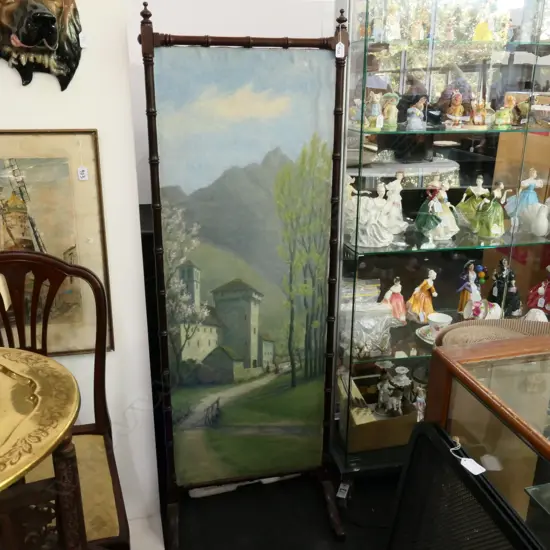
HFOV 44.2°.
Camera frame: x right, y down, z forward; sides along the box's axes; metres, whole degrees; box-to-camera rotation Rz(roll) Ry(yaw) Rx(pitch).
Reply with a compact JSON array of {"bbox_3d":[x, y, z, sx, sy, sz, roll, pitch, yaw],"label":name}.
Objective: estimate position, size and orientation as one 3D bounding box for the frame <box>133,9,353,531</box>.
[{"bbox_3d":[-0.078,0.050,2.020,0.564,1.590,0.392,-4,19,-12],"label":"frame"}]

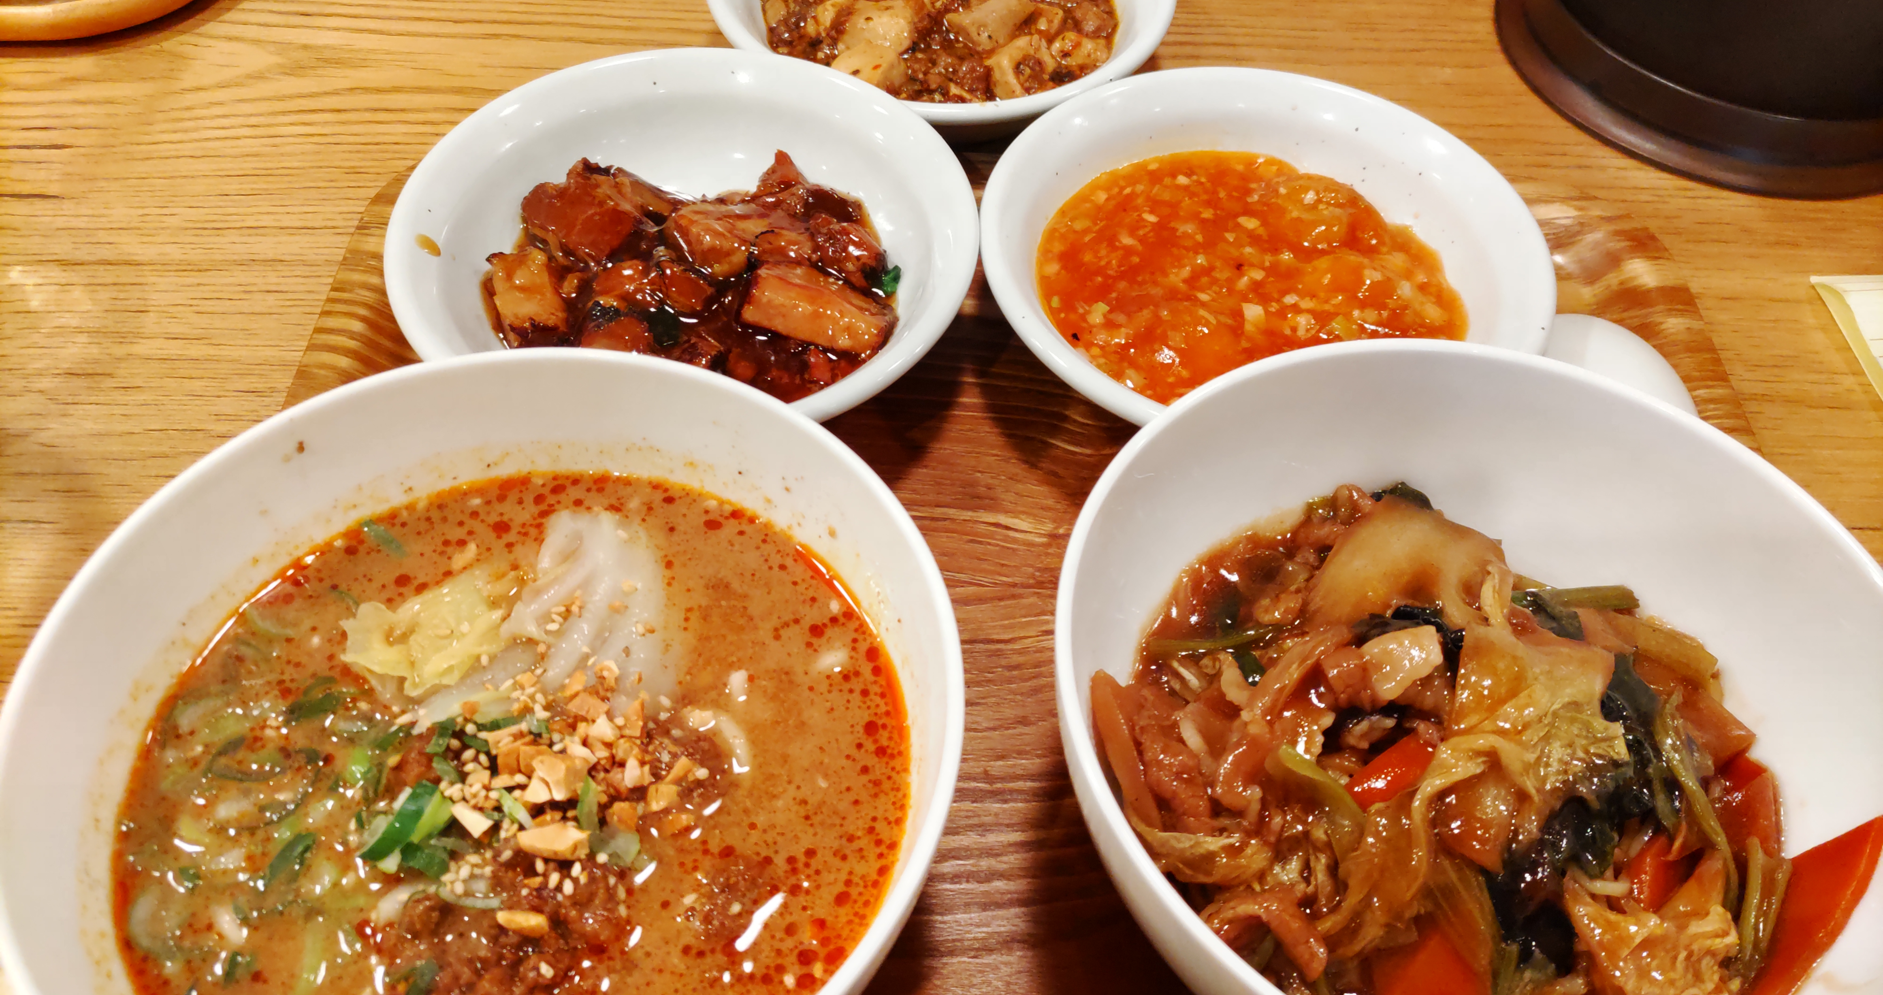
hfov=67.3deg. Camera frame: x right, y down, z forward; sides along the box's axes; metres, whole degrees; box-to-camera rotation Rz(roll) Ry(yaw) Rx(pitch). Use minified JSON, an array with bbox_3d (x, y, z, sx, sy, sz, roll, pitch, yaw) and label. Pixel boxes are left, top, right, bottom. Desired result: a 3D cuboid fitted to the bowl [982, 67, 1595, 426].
[{"bbox_3d":[0.087,-0.057,0.401,0.155,0.045,0.155,1,53,-2],"label":"bowl"}]

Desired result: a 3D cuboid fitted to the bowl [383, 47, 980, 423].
[{"bbox_3d":[-0.068,-0.061,0.394,0.155,0.045,0.155,1,53,-2],"label":"bowl"}]

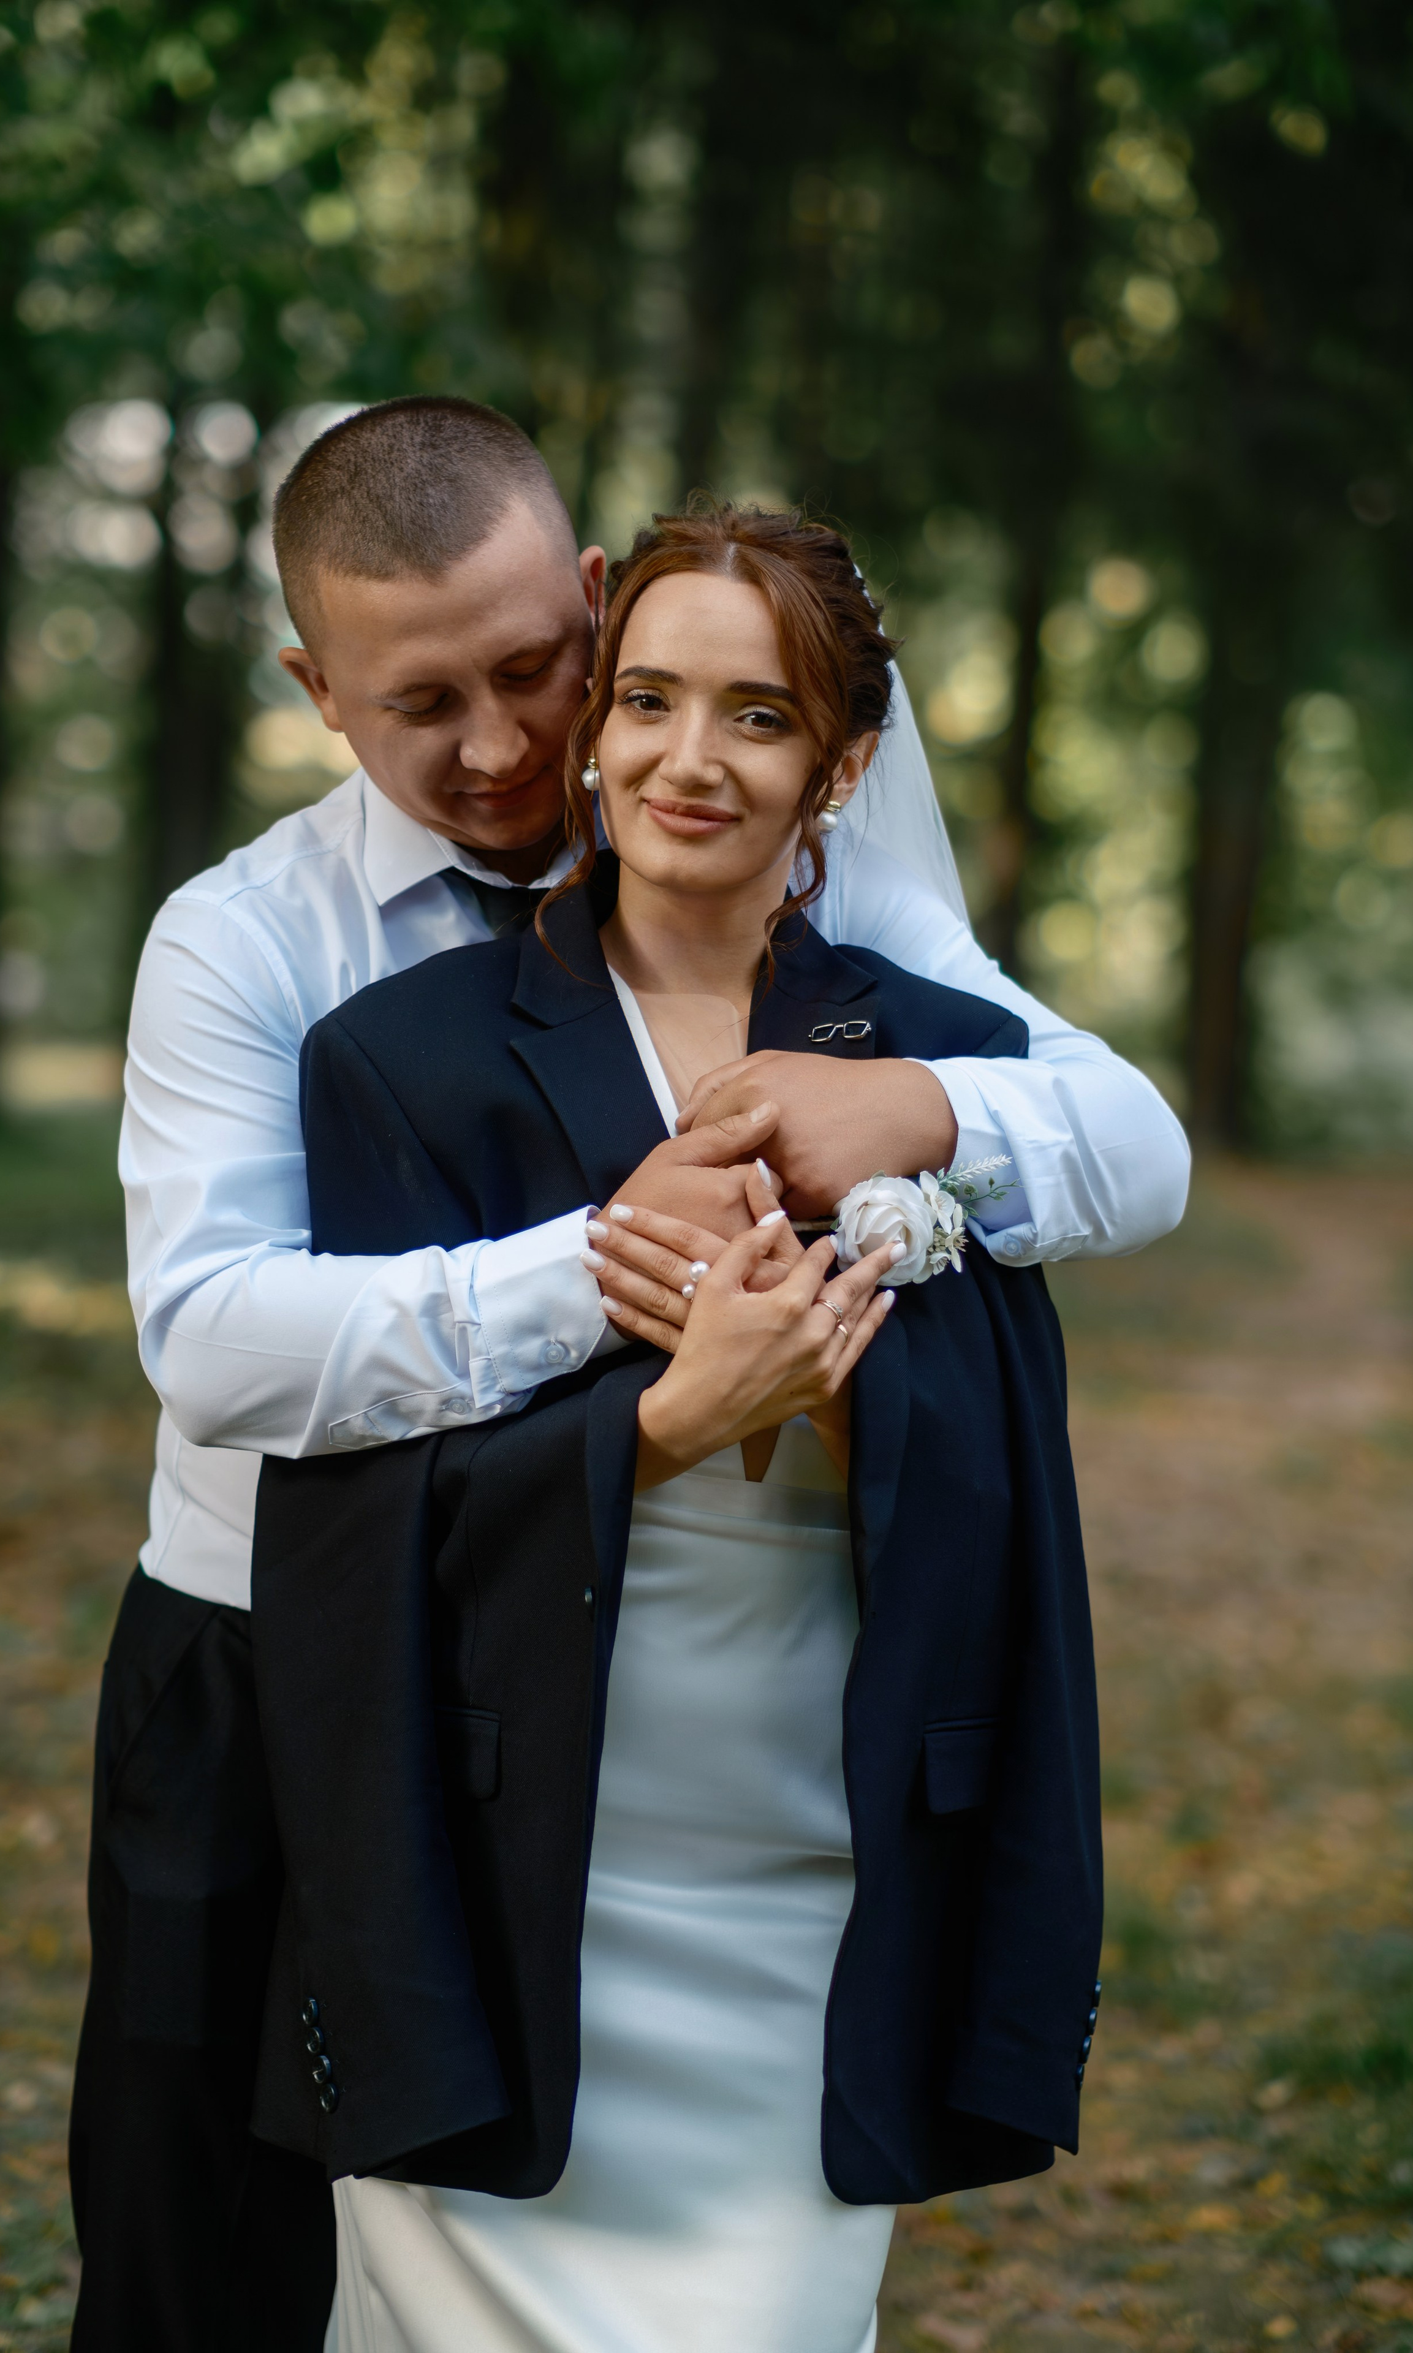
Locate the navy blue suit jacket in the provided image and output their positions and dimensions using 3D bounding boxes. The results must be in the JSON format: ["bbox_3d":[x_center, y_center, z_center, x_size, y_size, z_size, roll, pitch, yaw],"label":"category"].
[{"bbox_3d":[-0.020,0.197,3.110,0.475,0.750,0.320,0,2,-6],"label":"navy blue suit jacket"}]

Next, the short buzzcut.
[{"bbox_3d":[-0.163,-0.362,3.160,0.168,0.160,0.195,-18,25,-6],"label":"short buzzcut"}]

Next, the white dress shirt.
[{"bbox_3d":[-0.035,0.004,3.140,0.585,0.485,0.460,0,2,-12],"label":"white dress shirt"}]

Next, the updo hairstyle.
[{"bbox_3d":[0.008,-0.257,3.110,0.187,0.243,0.220,8,2,8],"label":"updo hairstyle"}]

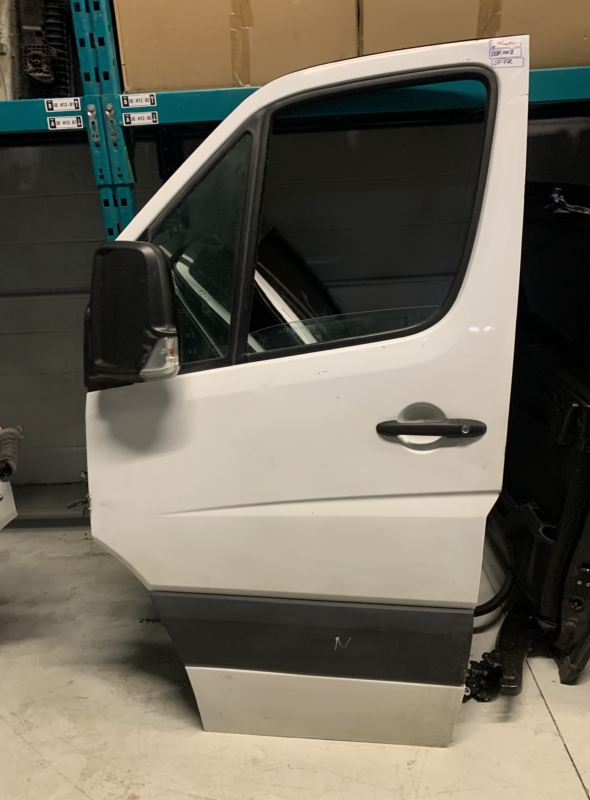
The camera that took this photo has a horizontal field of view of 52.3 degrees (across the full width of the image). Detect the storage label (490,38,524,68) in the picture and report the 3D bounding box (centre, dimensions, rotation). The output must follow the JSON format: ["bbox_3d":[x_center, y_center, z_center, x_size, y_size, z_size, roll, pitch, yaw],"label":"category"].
[{"bbox_3d":[0.415,-0.679,1.178,0.062,0.054,0.002,0,10,8],"label":"storage label"}]

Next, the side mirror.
[{"bbox_3d":[-0.339,-0.174,1.255,0.180,0.290,0.160,-3,14,-4],"label":"side mirror"}]

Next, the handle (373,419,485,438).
[{"bbox_3d":[0.298,0.062,1.316,0.236,0.038,0.053,0,14,8],"label":"handle"}]

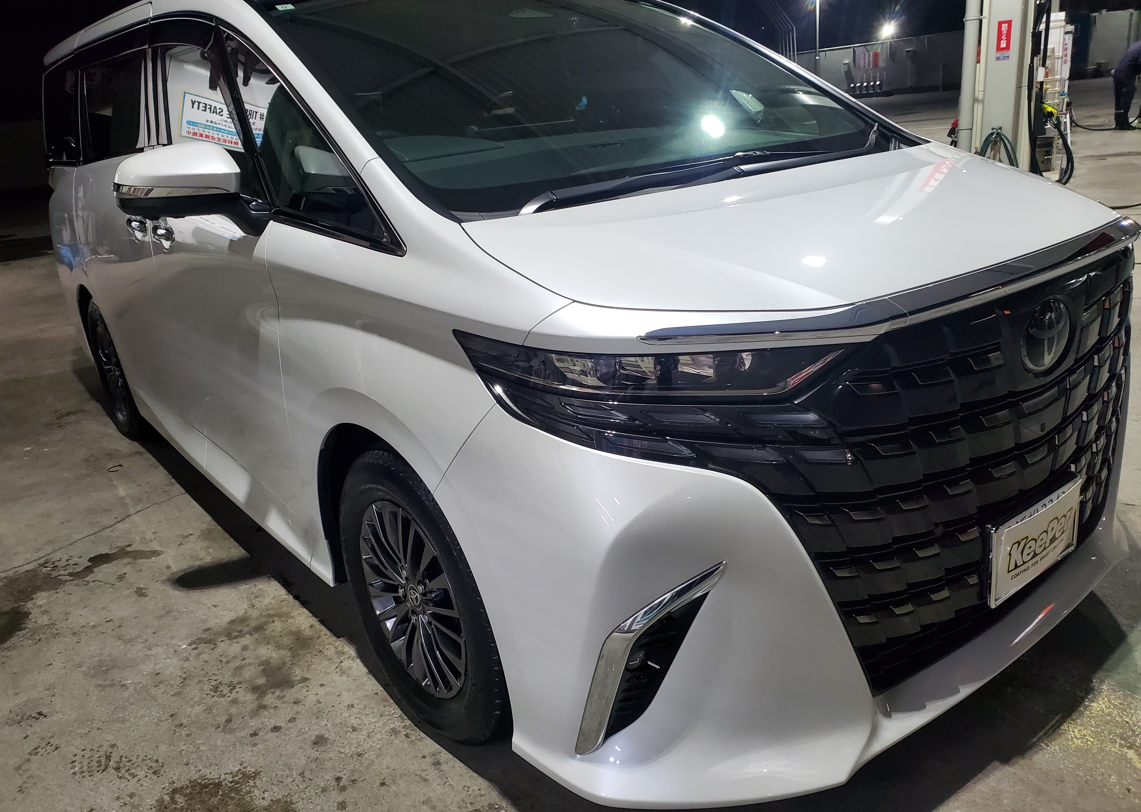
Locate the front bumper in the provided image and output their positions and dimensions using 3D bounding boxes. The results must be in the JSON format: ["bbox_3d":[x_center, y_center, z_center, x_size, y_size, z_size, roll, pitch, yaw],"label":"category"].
[{"bbox_3d":[0.692,0.123,1.934,1.840,0.740,0.730,-19,23,-35],"label":"front bumper"}]

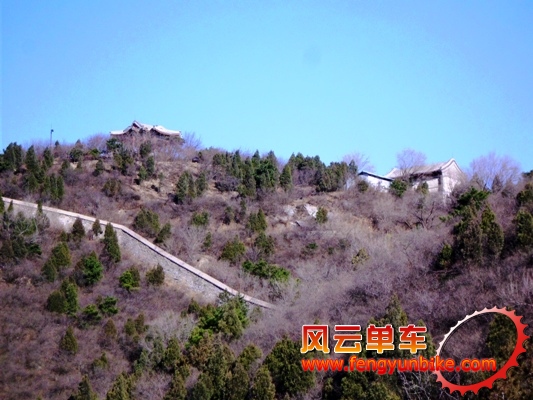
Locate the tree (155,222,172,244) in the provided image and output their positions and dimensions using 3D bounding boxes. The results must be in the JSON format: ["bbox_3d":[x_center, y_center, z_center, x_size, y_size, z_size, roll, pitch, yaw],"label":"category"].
[{"bbox_3d":[-14.570,4.739,244.000,2.546,3.112,2.470,0,-11,0],"label":"tree"}]

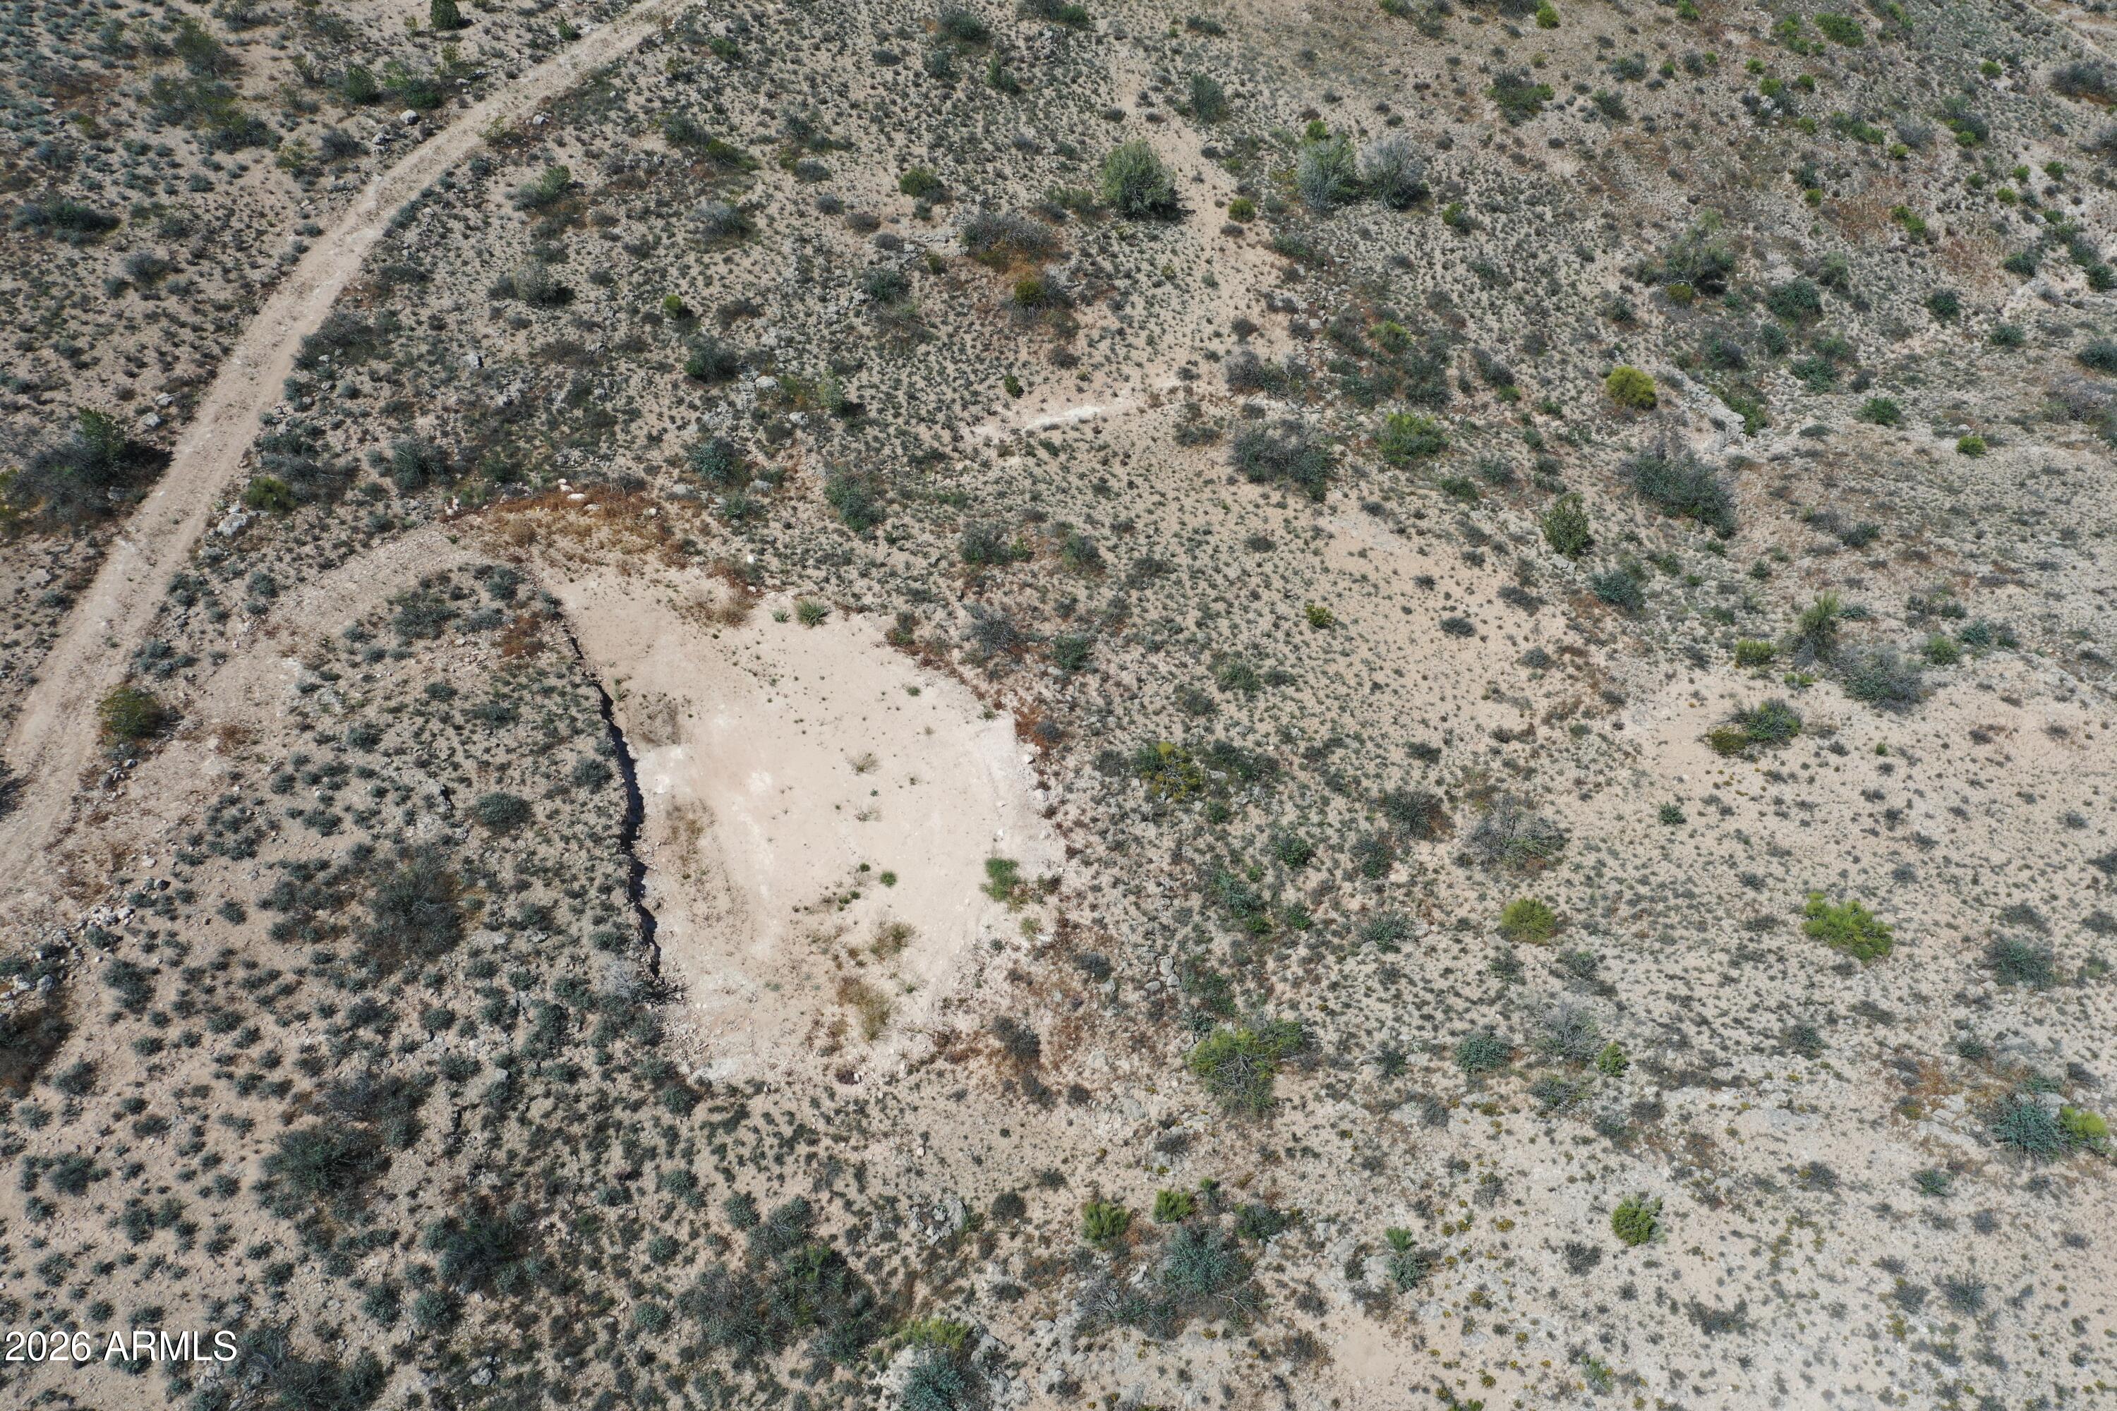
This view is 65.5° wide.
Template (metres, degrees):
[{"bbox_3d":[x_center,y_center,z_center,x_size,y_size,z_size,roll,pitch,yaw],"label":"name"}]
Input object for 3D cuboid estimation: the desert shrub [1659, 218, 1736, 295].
[{"bbox_3d":[29.060,-20.450,74.940,3.560,3.080,3.380,17,48,16],"label":"desert shrub"}]

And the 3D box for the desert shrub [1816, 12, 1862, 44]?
[{"bbox_3d":[46.251,-40.143,97.549,2.842,1.661,2.131,18,46,18],"label":"desert shrub"}]

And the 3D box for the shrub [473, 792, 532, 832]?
[{"bbox_3d":[-16.774,3.192,49.624,1.760,1.060,1.310,0,46,0],"label":"shrub"}]

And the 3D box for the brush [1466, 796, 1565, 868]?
[{"bbox_3d":[15.790,4.400,56.860,3.320,1.990,2.700,19,51,16],"label":"brush"}]

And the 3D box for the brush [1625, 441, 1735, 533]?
[{"bbox_3d":[22.797,-8.017,60.439,3.930,2.360,3.930,0,46,0],"label":"brush"}]

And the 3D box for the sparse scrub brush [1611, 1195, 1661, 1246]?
[{"bbox_3d":[16.790,14.990,47.880,1.370,1.300,1.450,0,49,0],"label":"sparse scrub brush"}]

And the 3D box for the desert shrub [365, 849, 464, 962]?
[{"bbox_3d":[-18.600,5.780,47.530,2.760,3.060,2.620,0,46,0],"label":"desert shrub"}]

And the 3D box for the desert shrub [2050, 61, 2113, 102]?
[{"bbox_3d":[51.801,-31.578,83.241,3.110,1.710,3.110,0,46,0],"label":"desert shrub"}]

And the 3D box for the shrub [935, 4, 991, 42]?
[{"bbox_3d":[-5.550,-39.810,96.030,3.180,1.910,2.970,-3,49,-2],"label":"shrub"}]

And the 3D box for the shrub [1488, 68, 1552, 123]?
[{"bbox_3d":[24.280,-32.090,86.650,3.330,2.690,3.160,12,47,11],"label":"shrub"}]

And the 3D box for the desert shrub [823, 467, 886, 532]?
[{"bbox_3d":[-8.420,-8.490,67.840,2.400,2.000,2.500,-7,49,-6],"label":"desert shrub"}]

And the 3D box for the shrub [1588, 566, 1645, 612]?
[{"bbox_3d":[19.479,-4.071,57.456,1.920,1.250,1.920,0,46,0],"label":"shrub"}]

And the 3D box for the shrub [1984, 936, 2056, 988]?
[{"bbox_3d":[28.470,7.590,48.740,1.990,1.150,1.890,35,55,30],"label":"shrub"}]

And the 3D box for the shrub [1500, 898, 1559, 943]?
[{"bbox_3d":[15.710,7.160,54.980,1.930,1.160,1.590,21,52,17],"label":"shrub"}]

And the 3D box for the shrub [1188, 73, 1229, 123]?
[{"bbox_3d":[8.220,-33.210,89.940,2.150,2.400,2.400,4,49,4],"label":"shrub"}]

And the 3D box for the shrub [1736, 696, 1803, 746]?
[{"bbox_3d":[23.990,0.530,55.620,2.140,1.230,2.030,24,50,22],"label":"shrub"}]

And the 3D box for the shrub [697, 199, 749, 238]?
[{"bbox_3d":[-15.184,-21.946,74.281,2.340,1.450,2.340,0,46,0],"label":"shrub"}]

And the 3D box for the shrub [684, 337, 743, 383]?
[{"bbox_3d":[-14.720,-14.760,70.270,2.510,1.760,2.390,-10,46,-10],"label":"shrub"}]

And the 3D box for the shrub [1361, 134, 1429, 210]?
[{"bbox_3d":[15.311,-24.455,75.457,3.050,3.200,3.050,0,46,0],"label":"shrub"}]

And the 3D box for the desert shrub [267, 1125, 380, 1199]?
[{"bbox_3d":[-18.460,11.488,41.343,2.770,1.660,1.970,0,46,0],"label":"desert shrub"}]

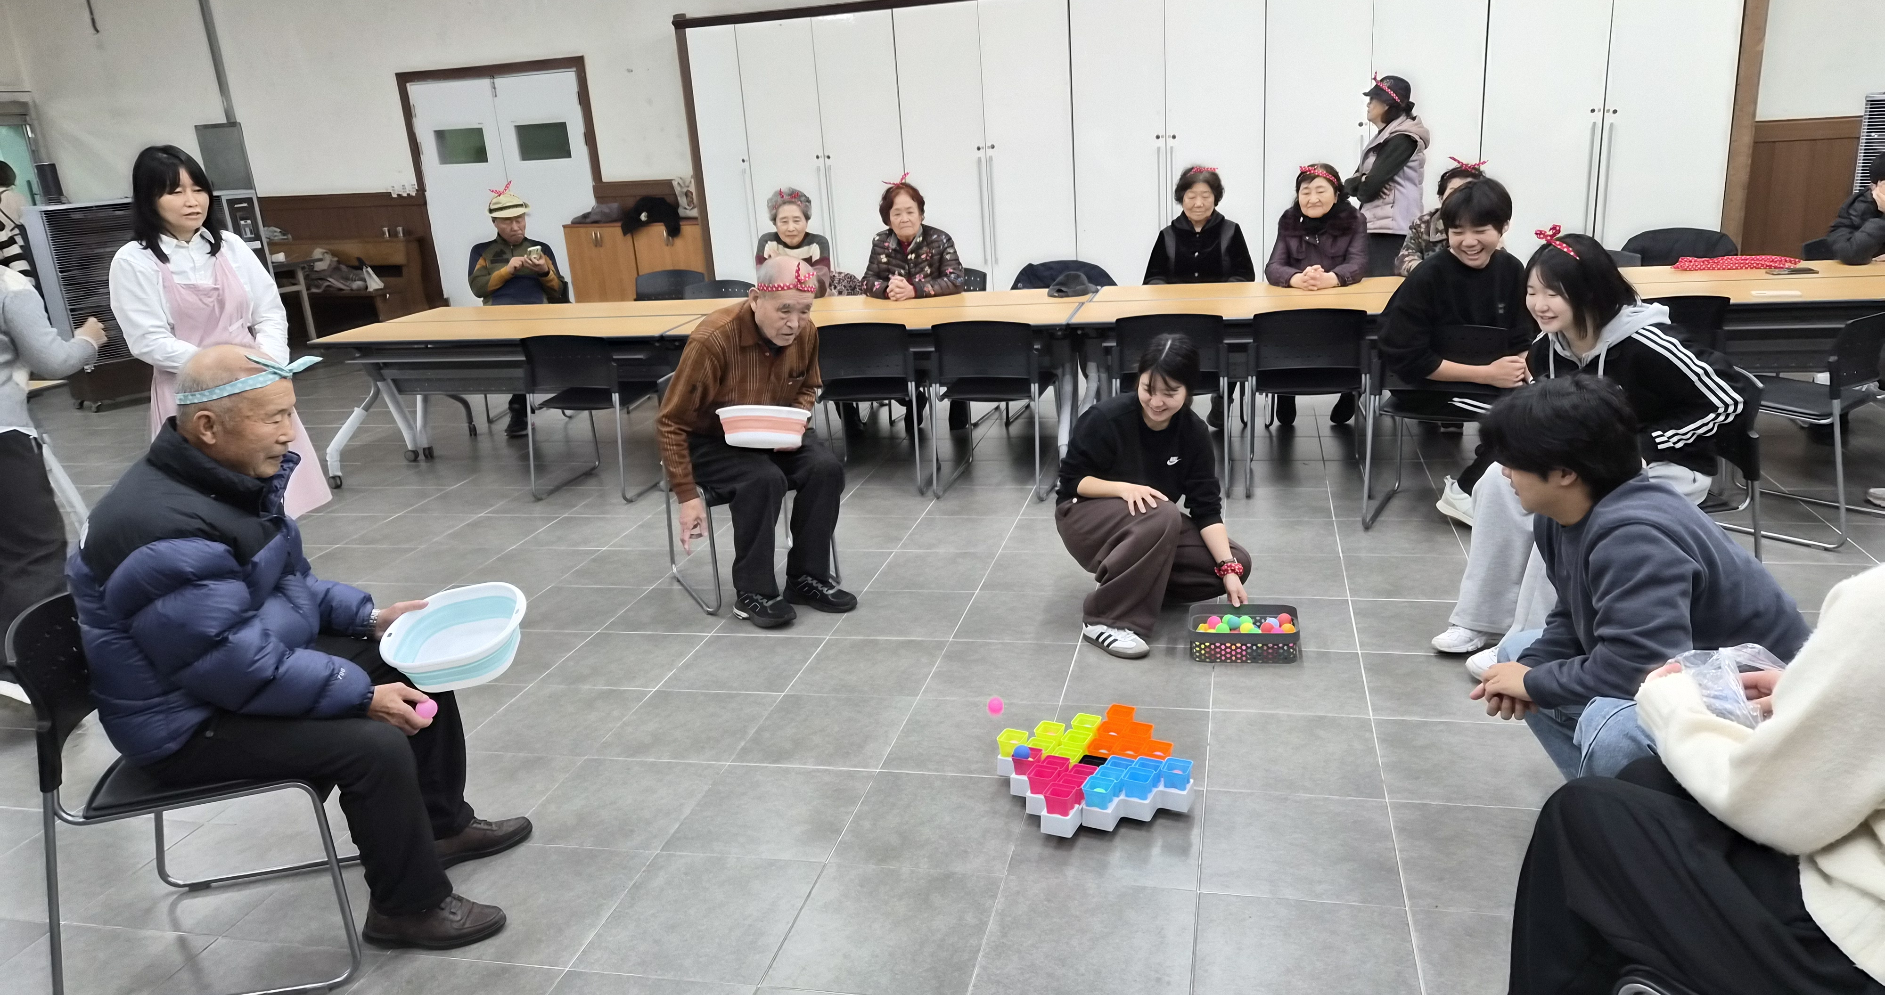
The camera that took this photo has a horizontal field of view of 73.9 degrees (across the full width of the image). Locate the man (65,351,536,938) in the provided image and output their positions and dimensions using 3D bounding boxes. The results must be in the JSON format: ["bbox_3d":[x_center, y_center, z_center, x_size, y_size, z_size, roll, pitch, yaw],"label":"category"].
[{"bbox_3d":[-1.350,0.300,2.510,0.820,1.240,0.600,-6,17,-5],"label":"man"}]

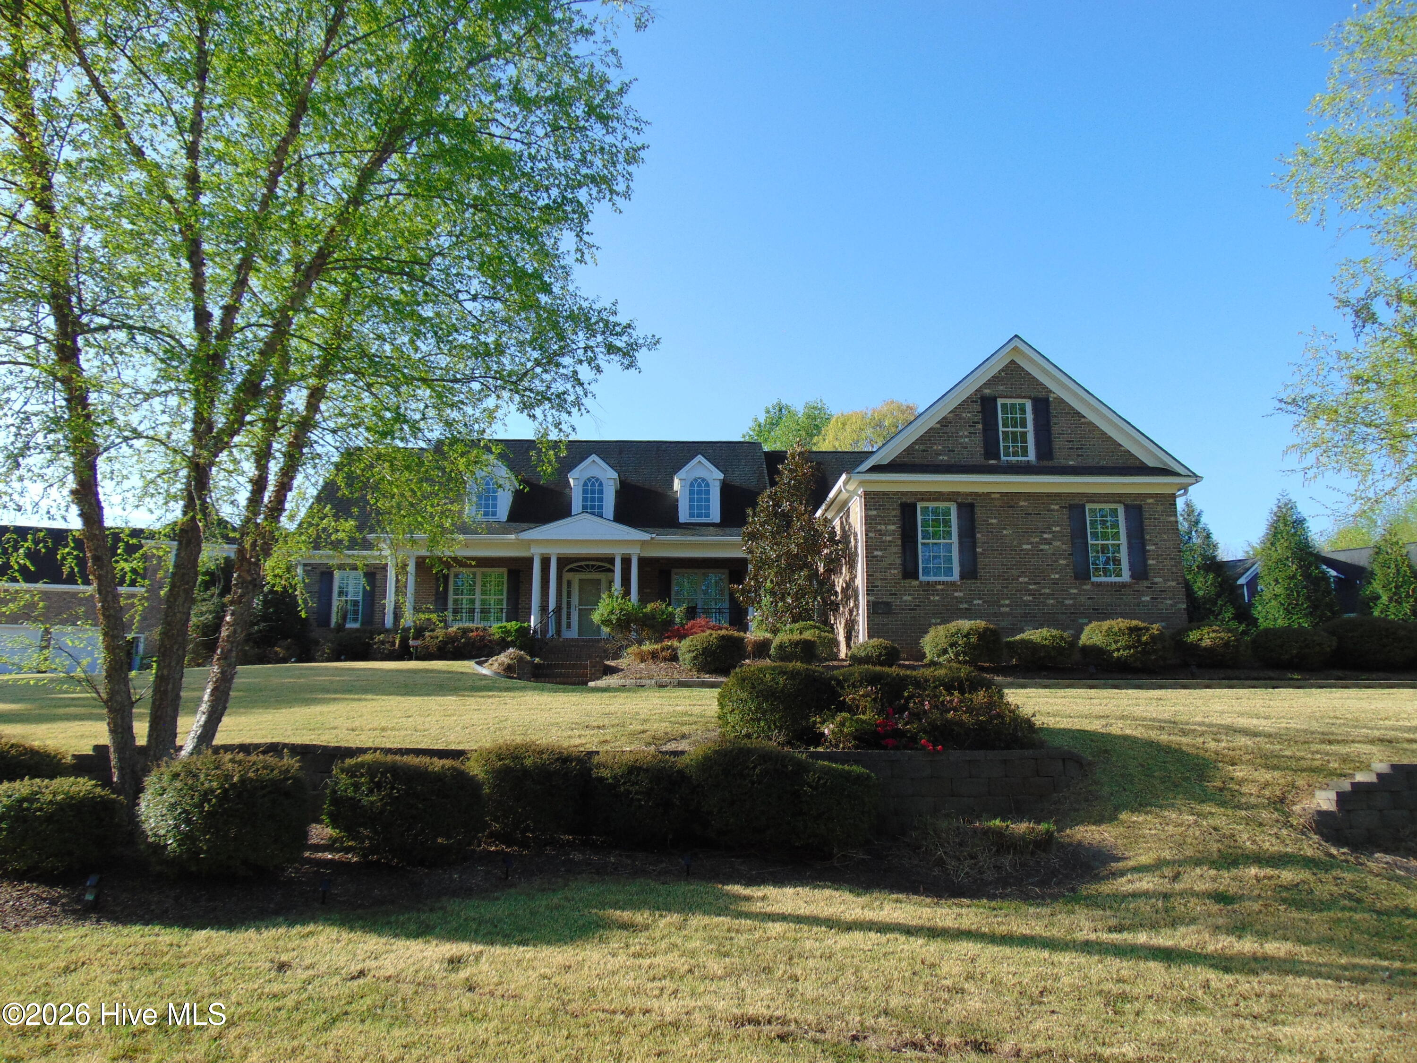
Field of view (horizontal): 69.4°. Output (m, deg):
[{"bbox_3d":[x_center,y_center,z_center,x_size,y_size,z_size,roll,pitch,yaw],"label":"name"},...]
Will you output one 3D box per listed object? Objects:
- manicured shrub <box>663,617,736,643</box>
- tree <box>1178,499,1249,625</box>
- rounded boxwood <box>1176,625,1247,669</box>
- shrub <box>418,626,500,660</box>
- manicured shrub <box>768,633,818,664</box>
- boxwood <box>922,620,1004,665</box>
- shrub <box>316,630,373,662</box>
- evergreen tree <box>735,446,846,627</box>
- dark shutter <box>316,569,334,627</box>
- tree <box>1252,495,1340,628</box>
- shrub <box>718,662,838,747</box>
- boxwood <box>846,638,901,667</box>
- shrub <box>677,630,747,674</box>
[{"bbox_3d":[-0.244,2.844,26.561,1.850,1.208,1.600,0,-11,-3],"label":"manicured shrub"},{"bbox_3d":[13.587,1.462,28.399,2.600,4.852,2.600,0,-11,-3],"label":"tree"},{"bbox_3d":[10.320,2.366,21.002,1.400,0.870,1.300,0,-10,-3],"label":"rounded boxwood"},{"bbox_3d":[-6.769,3.030,27.746,2.150,0.968,1.300,0,-11,-3],"label":"shrub"},{"bbox_3d":[1.812,2.512,21.909,1.040,0.635,1.040,0,-11,-2],"label":"manicured shrub"},{"bbox_3d":[5.164,2.266,20.813,1.600,0.880,1.480,0,-10,-3],"label":"boxwood"},{"bbox_3d":[-10.146,3.192,28.624,1.480,0.900,1.350,0,-10,-3],"label":"shrub"},{"bbox_3d":[1.981,0.391,24.286,2.450,5.250,2.400,0,-11,-3],"label":"evergreen tree"},{"bbox_3d":[-11.576,2.070,30.969,0.380,1.690,0.050,0,-10,-3],"label":"dark shutter"},{"bbox_3d":[15.428,1.357,26.911,2.050,4.650,2.050,0,-10,-3],"label":"tree"},{"bbox_3d":[0.868,2.185,13.000,1.530,1.040,1.450,0,-10,-3],"label":"shrub"},{"bbox_3d":[3.396,2.489,21.013,1.125,0.585,1.068,0,-11,-2],"label":"boxwood"},{"bbox_3d":[0.081,2.645,22.304,1.490,0.950,1.400,0,-10,-3],"label":"shrub"}]

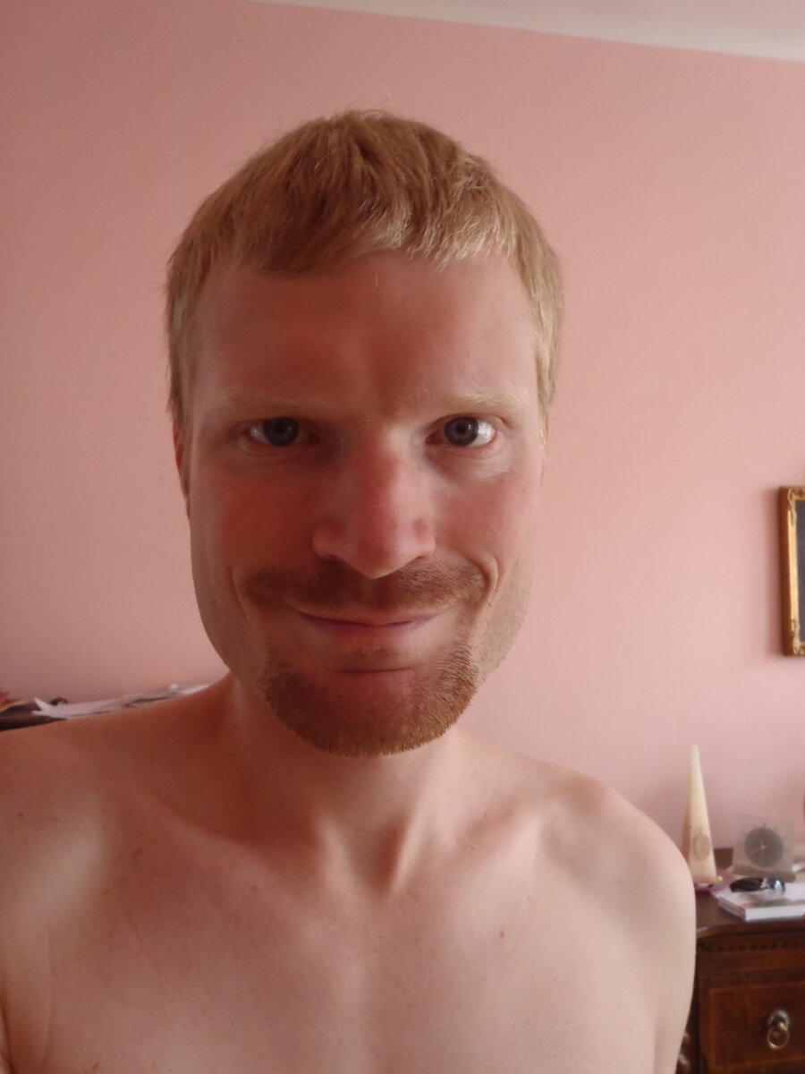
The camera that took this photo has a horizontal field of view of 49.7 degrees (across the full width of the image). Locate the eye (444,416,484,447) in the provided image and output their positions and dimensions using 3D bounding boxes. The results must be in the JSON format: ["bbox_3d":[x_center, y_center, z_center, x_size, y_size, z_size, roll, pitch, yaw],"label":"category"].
[{"bbox_3d":[0.021,-0.037,0.303,0.015,0.011,0.011,0,-2,-3],"label":"eye"}]

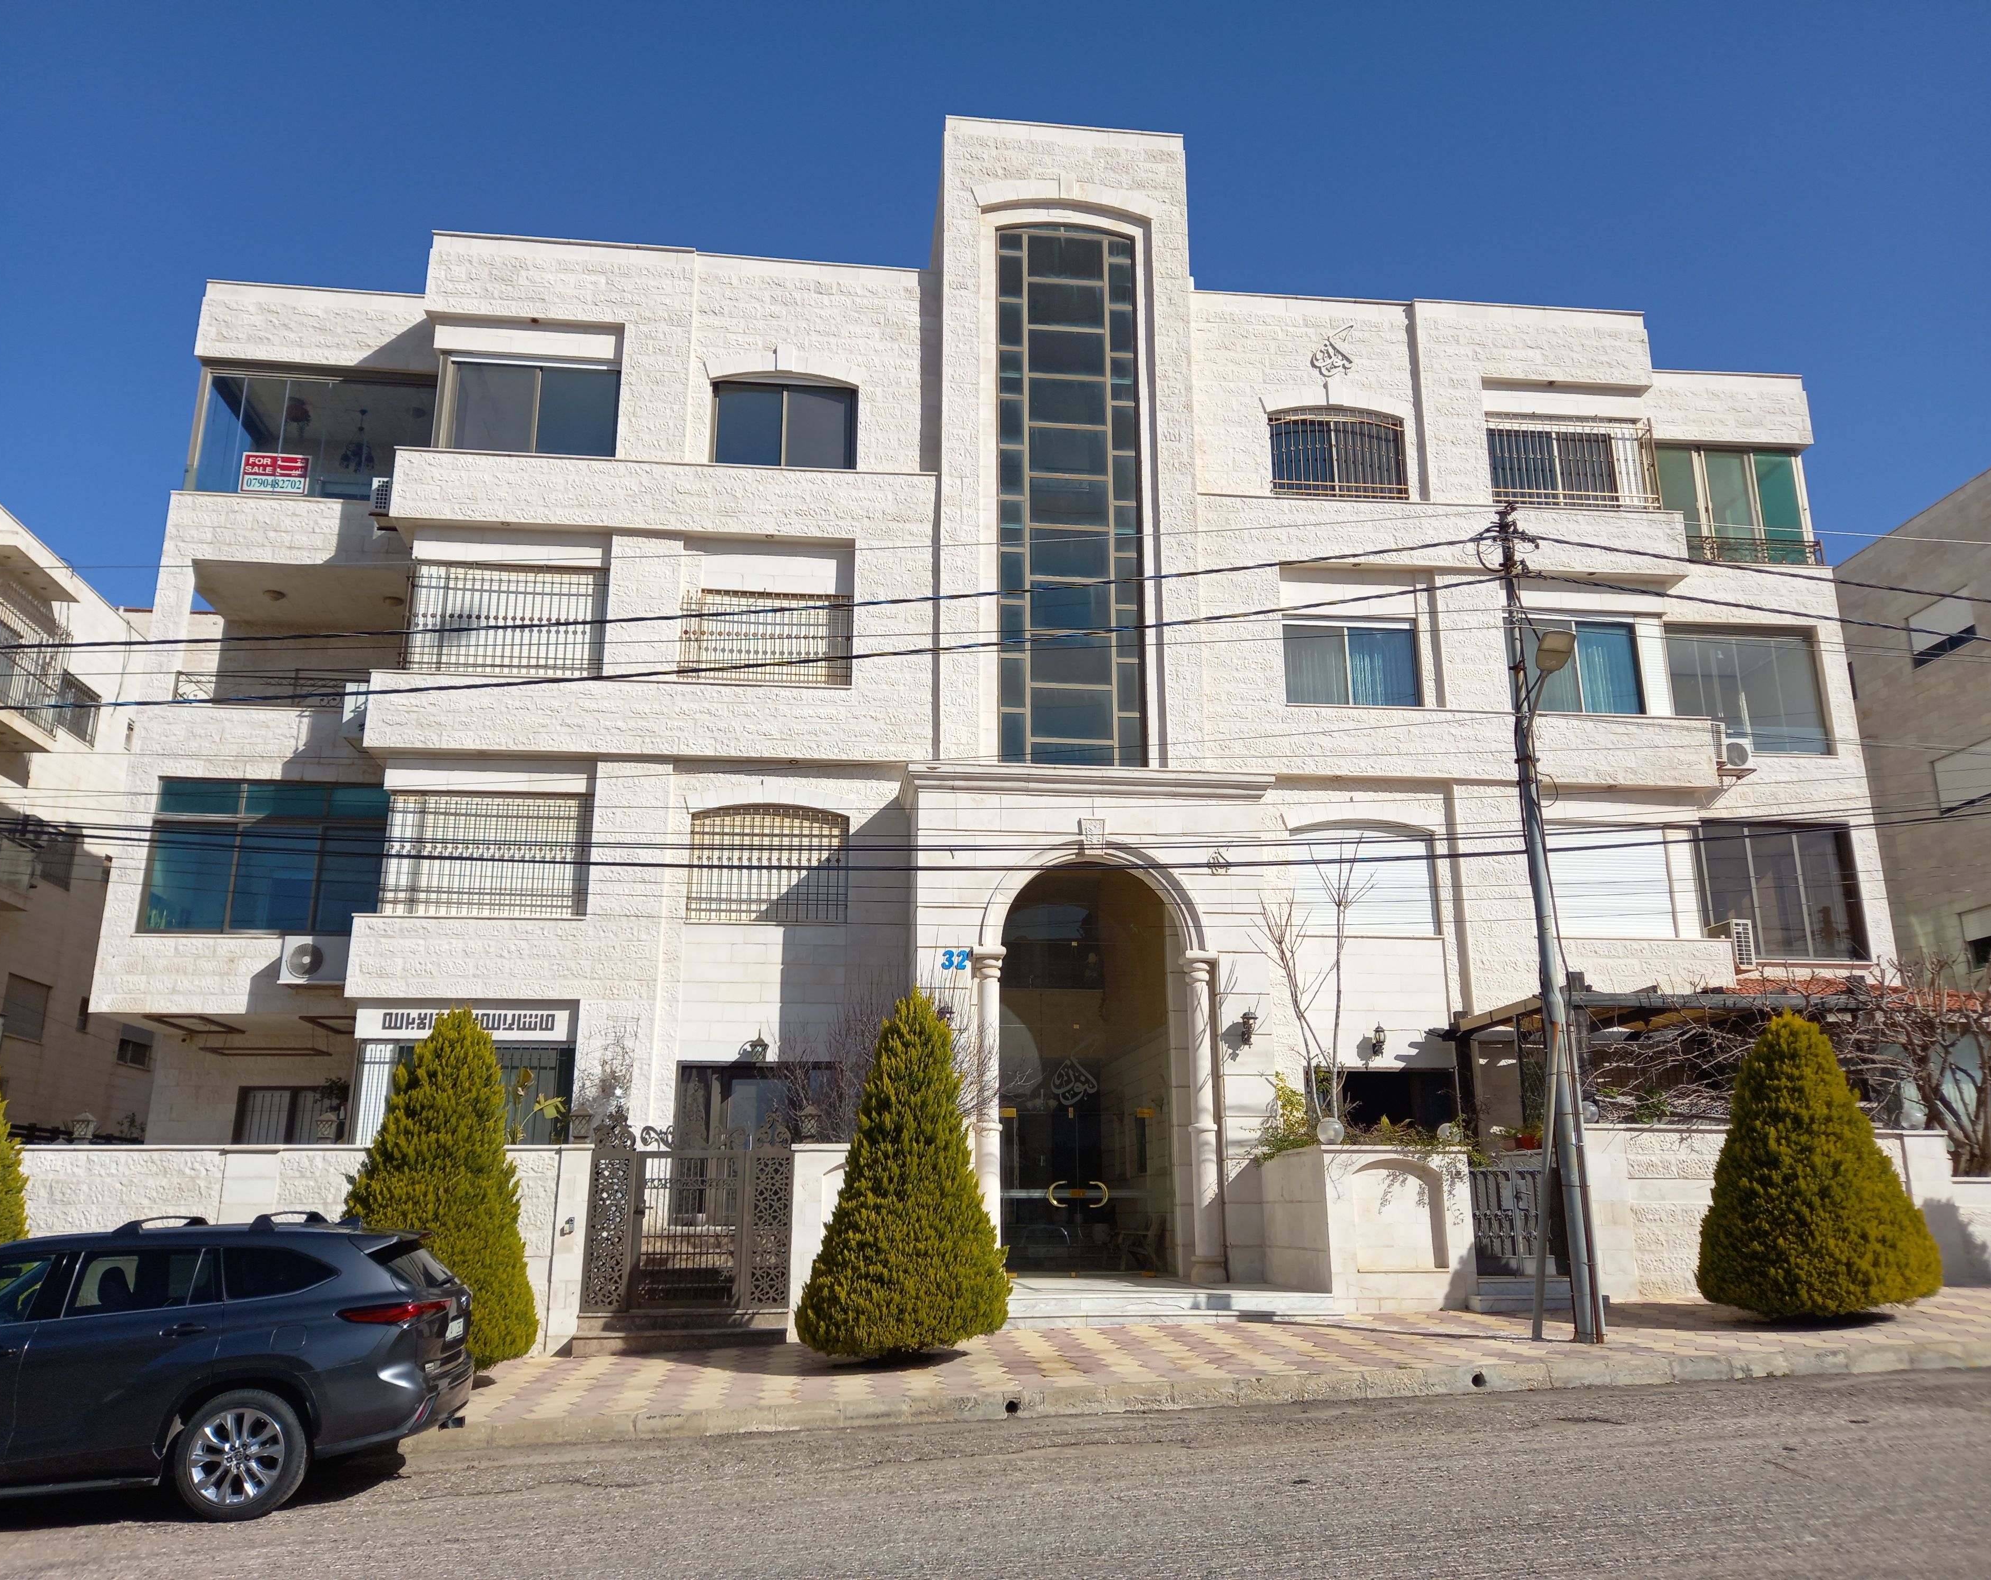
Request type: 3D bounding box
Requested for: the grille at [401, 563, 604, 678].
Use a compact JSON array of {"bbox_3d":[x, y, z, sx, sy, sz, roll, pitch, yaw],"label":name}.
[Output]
[{"bbox_3d":[-6.815,-2.269,21.265,2.750,1.650,0.260,2,-16,-6],"label":"grille"}]

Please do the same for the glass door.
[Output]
[{"bbox_3d":[1.167,3.706,20.630,2.450,5.500,0.120,2,-16,-6],"label":"glass door"}]

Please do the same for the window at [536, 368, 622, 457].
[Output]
[{"bbox_3d":[-6.210,-5.554,22.598,1.160,1.540,0.080,2,-16,-6],"label":"window"}]

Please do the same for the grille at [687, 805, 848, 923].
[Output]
[{"bbox_3d":[-3.097,1.016,20.736,2.130,1.580,0.120,2,-16,-6],"label":"grille"}]

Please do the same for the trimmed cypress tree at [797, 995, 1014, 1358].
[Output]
[{"bbox_3d":[-0.846,3.553,14.269,1.960,3.300,1.960,2,-16,-6],"label":"trimmed cypress tree"}]

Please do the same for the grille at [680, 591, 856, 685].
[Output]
[{"bbox_3d":[-3.123,-2.052,20.770,2.330,1.270,0.150,2,-16,-7],"label":"grille"}]

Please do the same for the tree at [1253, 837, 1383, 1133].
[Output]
[{"bbox_3d":[3.680,2.225,17.327,1.550,3.600,1.300,2,-16,-7],"label":"tree"}]

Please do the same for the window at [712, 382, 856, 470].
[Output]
[{"bbox_3d":[-3.058,-5.214,22.045,2.080,1.550,0.150,2,-16,-7],"label":"window"}]

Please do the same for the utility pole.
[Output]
[{"bbox_3d":[5.271,0.934,14.440,0.850,8.200,0.950,2,-16,-7],"label":"utility pole"}]

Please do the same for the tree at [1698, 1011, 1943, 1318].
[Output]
[{"bbox_3d":[7.815,3.600,14.737,2.070,2.890,2.070,2,-16,-6],"label":"tree"}]

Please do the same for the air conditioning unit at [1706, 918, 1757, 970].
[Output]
[{"bbox_3d":[10.600,2.295,21.936,0.290,0.680,0.800,2,-16,-7],"label":"air conditioning unit"}]

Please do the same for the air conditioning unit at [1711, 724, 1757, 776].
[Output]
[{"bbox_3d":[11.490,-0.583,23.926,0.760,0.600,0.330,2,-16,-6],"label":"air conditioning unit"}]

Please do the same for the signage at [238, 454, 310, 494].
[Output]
[{"bbox_3d":[-10.981,-4.806,23.213,0.980,0.670,0.030,2,-16,-6],"label":"signage"}]

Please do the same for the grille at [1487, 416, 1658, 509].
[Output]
[{"bbox_3d":[9.021,-5.061,23.891,2.710,1.650,0.260,2,-16,-6],"label":"grille"}]

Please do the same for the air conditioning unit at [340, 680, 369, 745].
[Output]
[{"bbox_3d":[-8.514,-0.926,20.550,0.330,0.730,0.820,2,-16,-7],"label":"air conditioning unit"}]

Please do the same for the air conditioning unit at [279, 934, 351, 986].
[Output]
[{"bbox_3d":[-9.233,2.353,20.818,0.950,0.660,0.360,2,-16,-6],"label":"air conditioning unit"}]

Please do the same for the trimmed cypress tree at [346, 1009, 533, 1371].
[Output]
[{"bbox_3d":[-4.932,3.601,13.851,1.660,3.300,1.660,2,-16,-7],"label":"trimmed cypress tree"}]

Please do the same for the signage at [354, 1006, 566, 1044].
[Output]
[{"bbox_3d":[-6.712,2.961,19.306,2.680,0.450,0.100,2,-16,-7],"label":"signage"}]

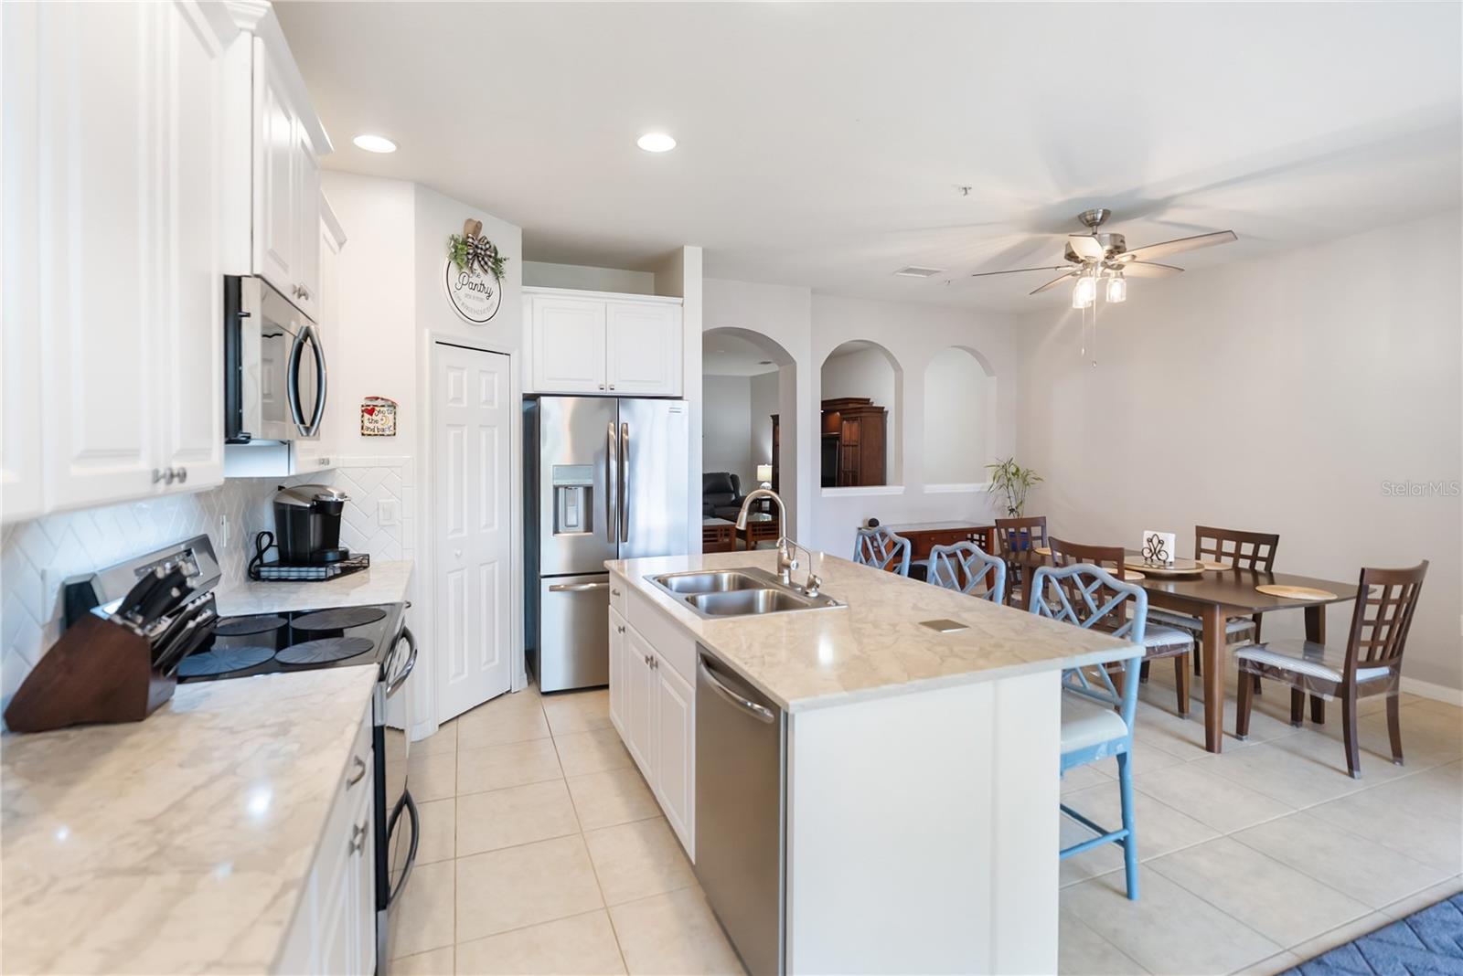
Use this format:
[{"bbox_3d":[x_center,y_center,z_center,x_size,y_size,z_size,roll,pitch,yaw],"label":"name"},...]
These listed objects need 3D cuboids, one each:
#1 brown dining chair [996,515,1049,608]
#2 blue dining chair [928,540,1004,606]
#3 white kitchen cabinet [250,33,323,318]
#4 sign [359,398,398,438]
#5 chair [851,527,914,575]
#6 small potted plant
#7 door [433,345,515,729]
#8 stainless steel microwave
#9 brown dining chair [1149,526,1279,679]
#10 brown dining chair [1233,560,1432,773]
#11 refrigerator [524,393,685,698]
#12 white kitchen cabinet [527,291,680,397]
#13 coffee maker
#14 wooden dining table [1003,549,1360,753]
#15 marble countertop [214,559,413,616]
[{"bbox_3d":[2.321,0.750,4.745,0.530,0.970,0.570,-1,3,-22],"label":"brown dining chair"},{"bbox_3d":[0.823,0.789,2.844,0.530,1.080,0.480,-1,3,-22],"label":"blue dining chair"},{"bbox_3d":[-1.459,-0.812,1.794,0.420,0.605,0.770,-1,3,-22],"label":"white kitchen cabinet"},{"bbox_3d":[-1.740,-0.348,3.216,0.160,0.190,0.015,-1,3,-22],"label":"sign"},{"bbox_3d":[0.586,0.758,3.416,0.530,1.080,0.480,-1,3,-22],"label":"chair"},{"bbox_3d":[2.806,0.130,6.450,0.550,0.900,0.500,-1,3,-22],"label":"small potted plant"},{"bbox_3d":[-1.482,0.245,3.754,0.035,2.040,0.563,1,3,23],"label":"door"},{"bbox_3d":[-1.438,-0.333,1.809,0.430,0.400,0.755,-1,3,-22],"label":"stainless steel microwave"},{"bbox_3d":[3.000,0.778,4.073,0.570,0.970,0.510,-1,3,-22],"label":"brown dining chair"},{"bbox_3d":[2.887,0.817,3.183,0.520,0.965,0.530,-1,3,-22],"label":"brown dining chair"},{"bbox_3d":[-0.864,0.336,4.450,0.915,1.790,0.770,-1,3,-22],"label":"refrigerator"},{"bbox_3d":[-0.917,-0.941,4.457,1.020,0.660,0.620,-1,3,-22],"label":"white kitchen cabinet"},{"bbox_3d":[-1.840,0.158,2.855,0.275,0.325,0.215,1,3,4],"label":"coffee maker"},{"bbox_3d":[2.558,0.887,3.917,1.110,0.765,1.650,-1,3,-22],"label":"wooden dining table"},{"bbox_3d":[-1.689,0.414,2.720,0.650,0.040,1.050,-1,3,-22],"label":"marble countertop"}]

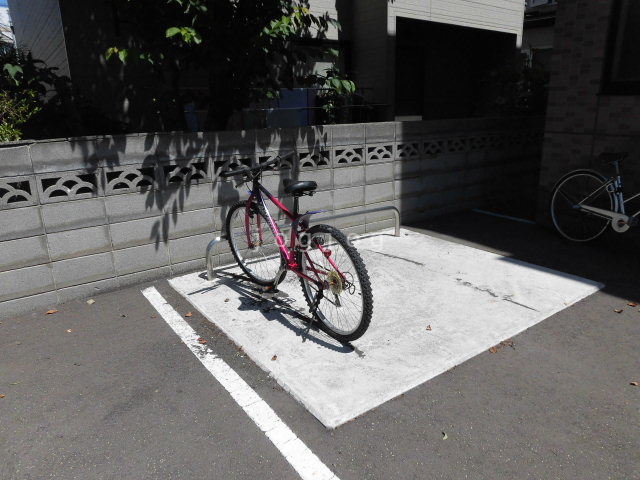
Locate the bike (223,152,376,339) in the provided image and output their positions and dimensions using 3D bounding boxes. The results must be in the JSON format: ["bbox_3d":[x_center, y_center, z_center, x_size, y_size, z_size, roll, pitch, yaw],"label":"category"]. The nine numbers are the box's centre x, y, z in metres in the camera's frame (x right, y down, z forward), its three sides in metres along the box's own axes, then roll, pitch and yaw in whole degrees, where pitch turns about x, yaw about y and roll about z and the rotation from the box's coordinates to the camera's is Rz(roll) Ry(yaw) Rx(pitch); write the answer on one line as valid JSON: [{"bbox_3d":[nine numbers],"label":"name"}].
[{"bbox_3d":[-0.210,0.002,2.806,0.600,0.950,1.620,-13,20,-32],"label":"bike"}]

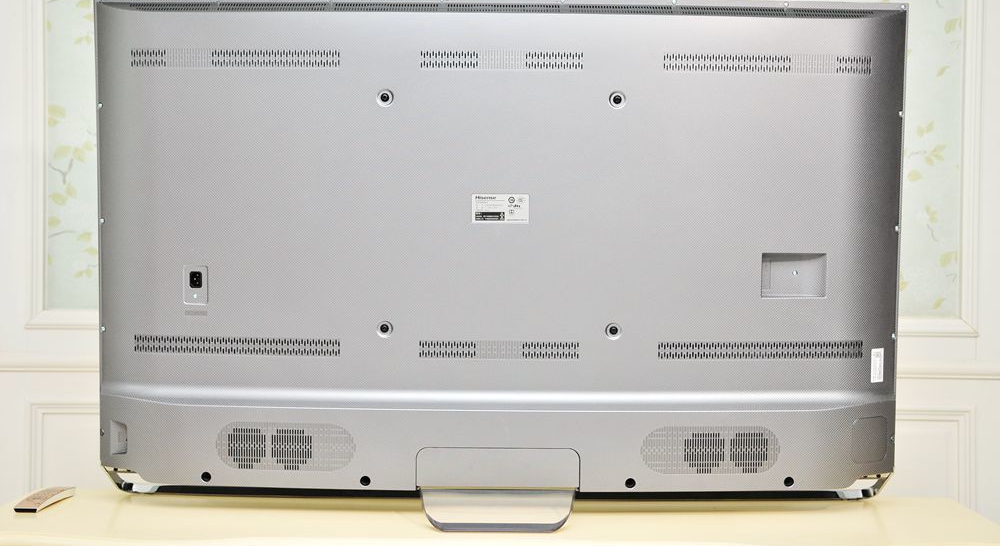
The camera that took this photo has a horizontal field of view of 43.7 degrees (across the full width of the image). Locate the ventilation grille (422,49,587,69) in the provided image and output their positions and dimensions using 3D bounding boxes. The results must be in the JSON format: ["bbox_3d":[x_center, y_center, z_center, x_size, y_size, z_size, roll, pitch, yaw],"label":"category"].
[{"bbox_3d":[0.004,-0.366,2.149,0.281,0.033,0.015,1,3,0],"label":"ventilation grille"}]

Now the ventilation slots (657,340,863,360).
[{"bbox_3d":[0.461,0.136,2.207,0.374,0.033,0.015,0,3,-6],"label":"ventilation slots"}]

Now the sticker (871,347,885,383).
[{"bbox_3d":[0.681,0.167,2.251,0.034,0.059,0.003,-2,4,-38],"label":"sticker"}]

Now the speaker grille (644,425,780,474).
[{"bbox_3d":[0.368,0.309,2.181,0.249,0.085,0.015,0,3,-5],"label":"speaker grille"}]

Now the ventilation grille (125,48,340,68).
[{"bbox_3d":[-0.460,-0.372,2.173,0.374,0.033,0.015,1,3,6],"label":"ventilation grille"}]

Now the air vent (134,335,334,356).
[{"bbox_3d":[-0.462,0.128,2.202,0.373,0.033,0.015,1,3,6],"label":"air vent"}]

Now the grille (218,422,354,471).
[{"bbox_3d":[-0.372,0.302,2.178,0.248,0.087,0.015,1,3,5],"label":"grille"}]

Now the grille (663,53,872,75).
[{"bbox_3d":[0.466,-0.364,2.177,0.374,0.033,0.015,0,3,-6],"label":"grille"}]

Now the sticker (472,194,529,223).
[{"bbox_3d":[0.002,-0.111,2.160,0.098,0.051,0.003,1,3,0],"label":"sticker"}]

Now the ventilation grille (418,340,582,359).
[{"bbox_3d":[-0.001,0.134,2.178,0.280,0.033,0.015,1,3,0],"label":"ventilation grille"}]

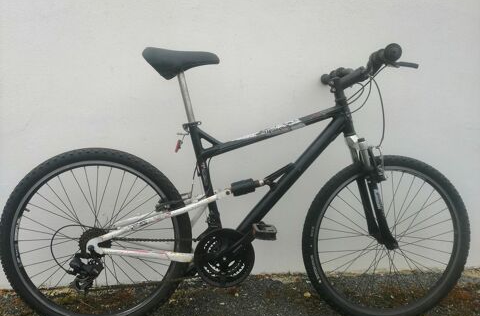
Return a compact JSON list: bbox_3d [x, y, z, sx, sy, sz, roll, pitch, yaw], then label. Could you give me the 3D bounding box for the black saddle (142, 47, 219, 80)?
[{"bbox_3d":[-0.204,-0.318,1.300,0.265,0.108,0.155,1,4,-5],"label":"black saddle"}]

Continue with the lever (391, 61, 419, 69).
[{"bbox_3d":[0.507,-0.284,1.163,0.055,0.035,0.120,1,4,-5],"label":"lever"}]

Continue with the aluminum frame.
[{"bbox_3d":[-0.042,0.042,1.341,0.950,0.670,0.150,1,4,-5],"label":"aluminum frame"}]

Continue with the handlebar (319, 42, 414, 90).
[{"bbox_3d":[0.432,-0.301,1.357,0.140,0.100,0.590,1,4,-5],"label":"handlebar"}]

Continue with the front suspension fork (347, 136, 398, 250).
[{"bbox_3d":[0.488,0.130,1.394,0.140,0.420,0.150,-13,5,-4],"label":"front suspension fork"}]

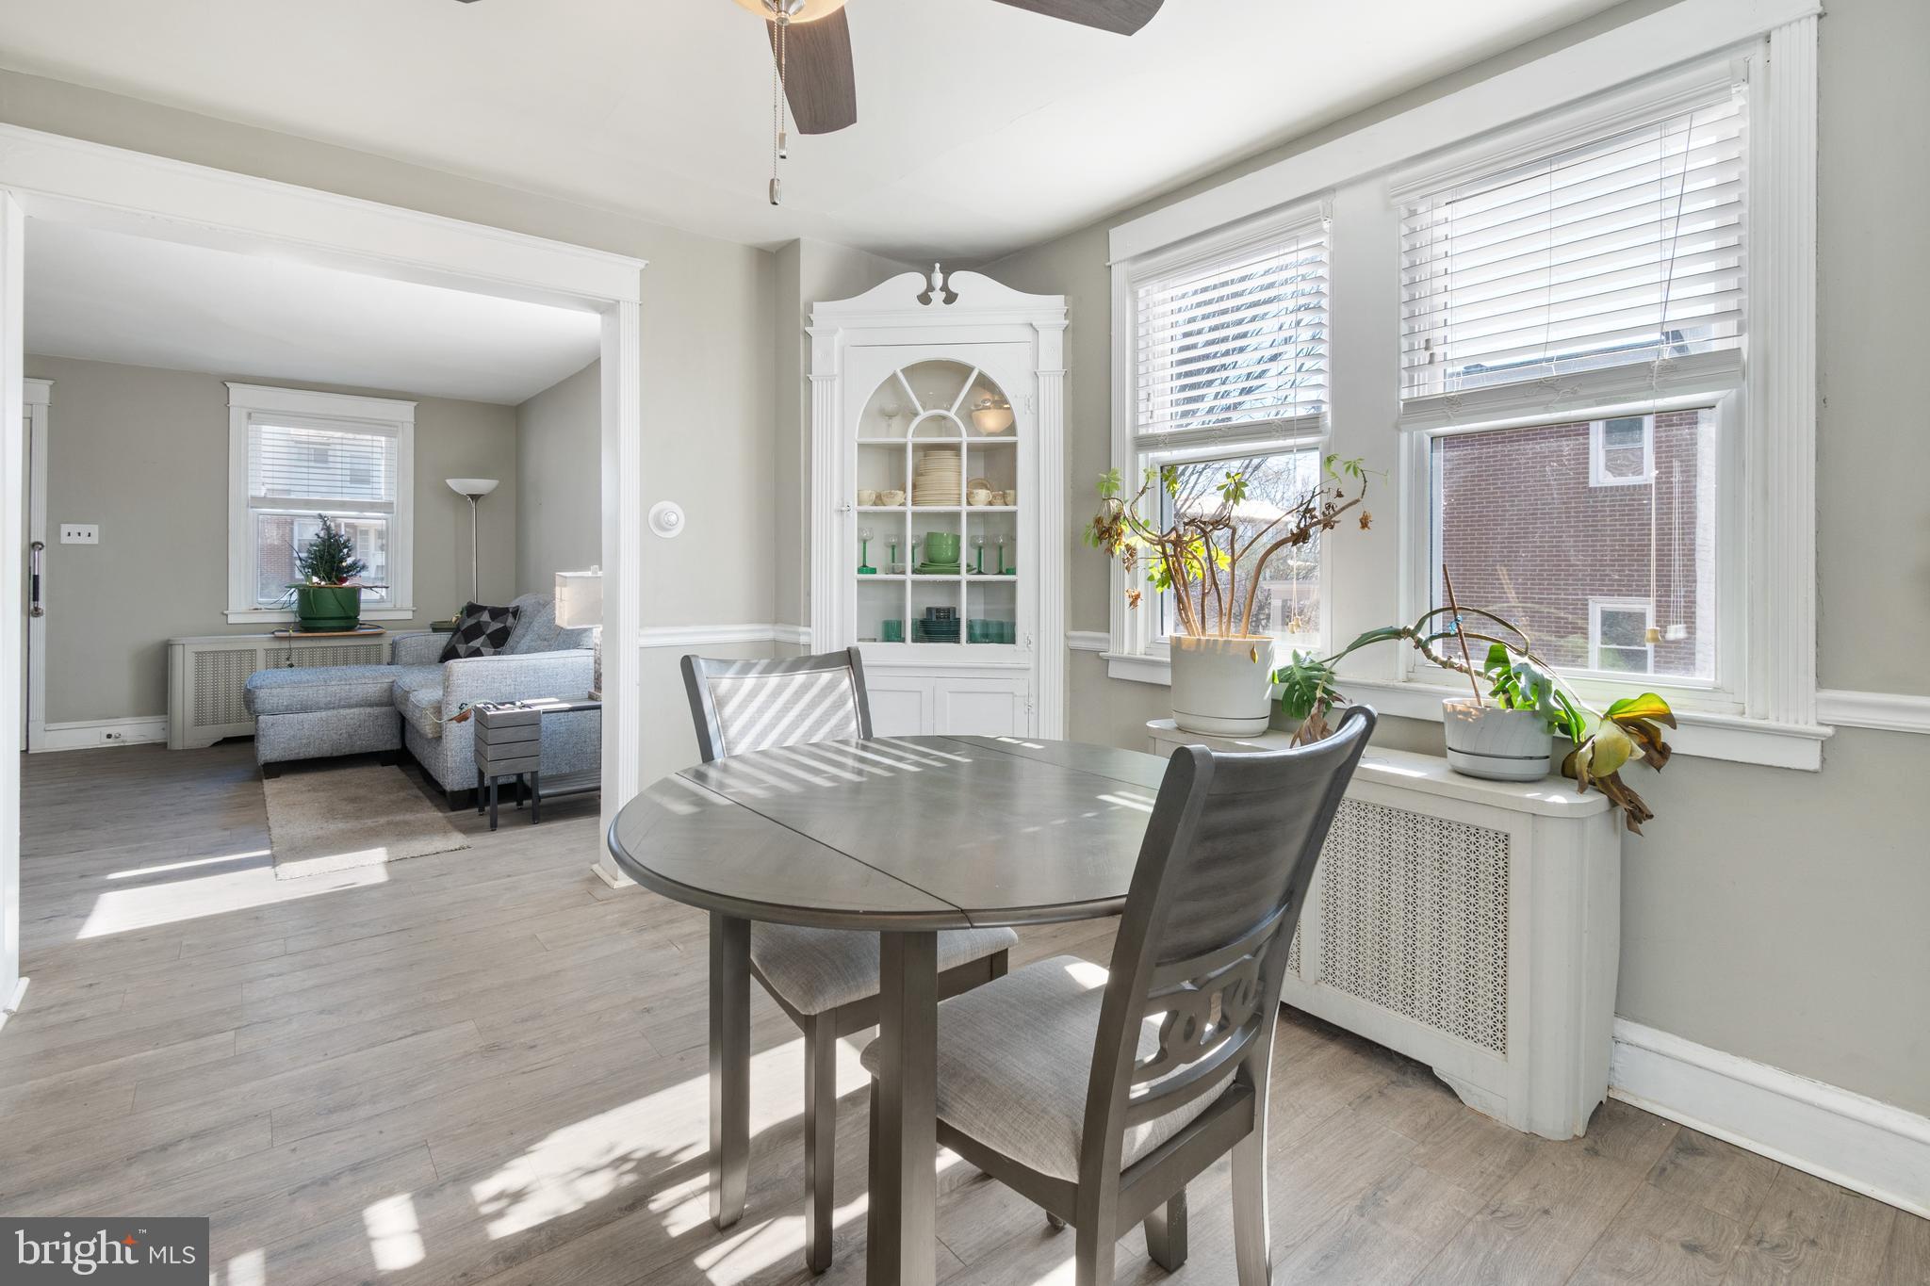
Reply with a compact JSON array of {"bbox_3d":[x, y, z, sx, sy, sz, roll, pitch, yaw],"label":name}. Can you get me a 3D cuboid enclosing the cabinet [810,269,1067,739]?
[{"bbox_3d":[-0.090,-0.281,3.290,0.980,2.280,0.470,0,4,4],"label":"cabinet"}]

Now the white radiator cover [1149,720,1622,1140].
[{"bbox_3d":[0.978,0.632,2.105,0.310,0.685,1.110,-3,5,-41],"label":"white radiator cover"}]

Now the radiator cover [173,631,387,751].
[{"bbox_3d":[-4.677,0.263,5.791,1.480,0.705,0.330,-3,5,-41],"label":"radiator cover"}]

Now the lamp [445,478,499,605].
[{"bbox_3d":[-3.694,-0.322,6.021,0.400,1.830,0.400,-3,5,-41],"label":"lamp"}]

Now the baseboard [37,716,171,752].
[{"bbox_3d":[-5.565,0.577,5.213,0.580,0.190,0.030,-3,5,-41],"label":"baseboard"}]

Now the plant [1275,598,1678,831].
[{"bbox_3d":[1.128,0.129,1.858,0.380,0.460,0.720,-3,5,-41],"label":"plant"}]

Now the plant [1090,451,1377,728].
[{"bbox_3d":[0.727,-0.133,2.291,0.480,0.800,0.680,-3,5,-41],"label":"plant"}]

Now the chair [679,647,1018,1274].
[{"bbox_3d":[-0.250,0.536,1.685,0.460,0.975,0.580,-3,5,-35],"label":"chair"}]

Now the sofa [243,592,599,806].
[{"bbox_3d":[-3.080,0.259,4.674,1.660,0.930,2.200,-3,5,-41],"label":"sofa"}]

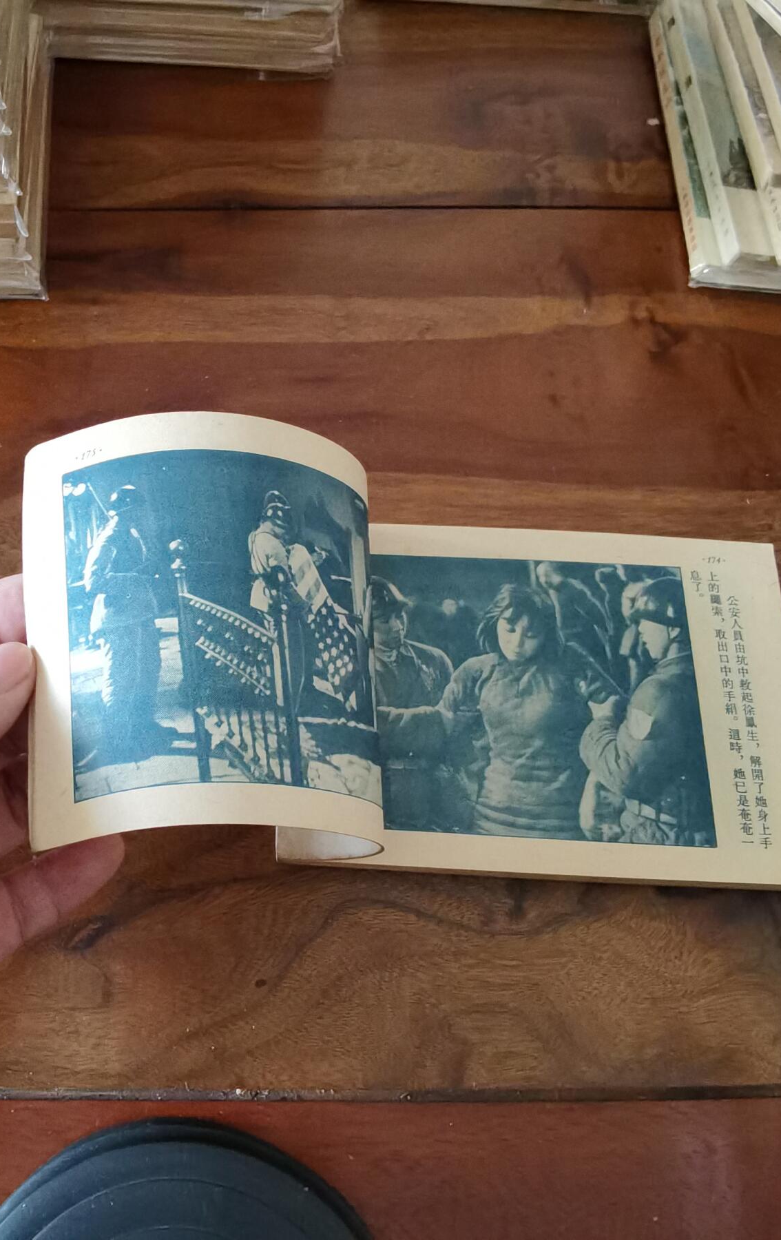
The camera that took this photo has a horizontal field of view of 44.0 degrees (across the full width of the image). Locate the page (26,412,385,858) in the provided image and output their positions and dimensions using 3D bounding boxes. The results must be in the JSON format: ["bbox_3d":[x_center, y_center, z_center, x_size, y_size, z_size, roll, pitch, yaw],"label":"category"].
[{"bbox_3d":[-0.044,0.002,0.212,0.082,0.027,0.097,-5,71,2],"label":"page"}]

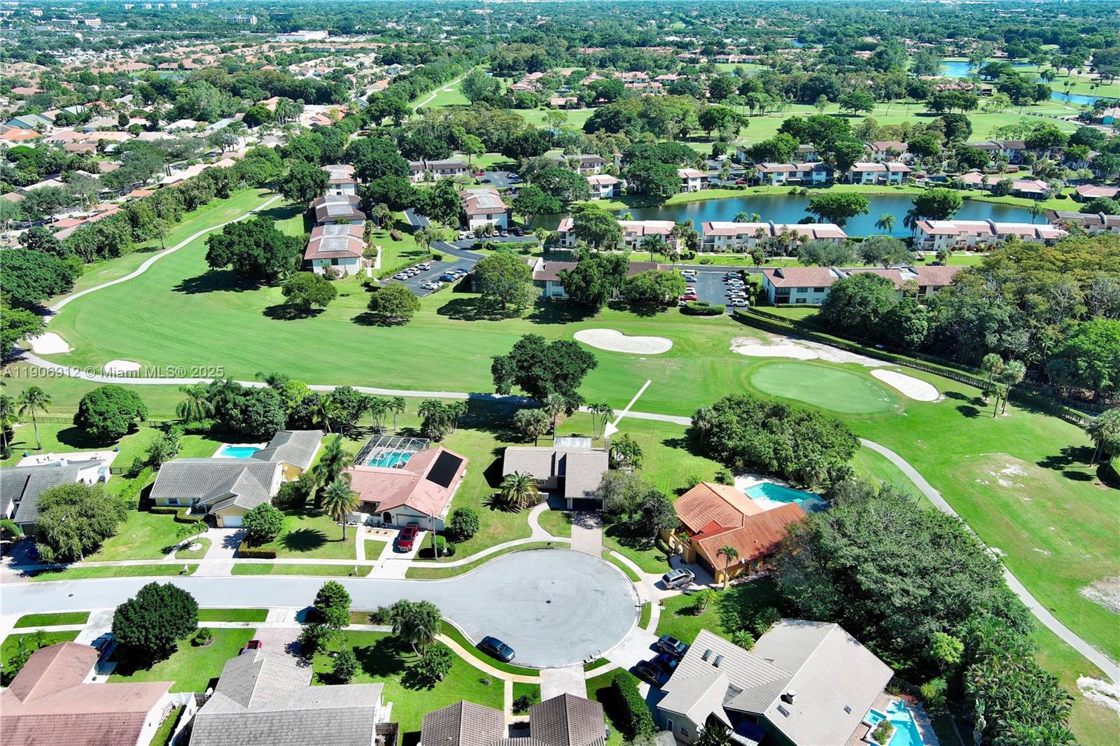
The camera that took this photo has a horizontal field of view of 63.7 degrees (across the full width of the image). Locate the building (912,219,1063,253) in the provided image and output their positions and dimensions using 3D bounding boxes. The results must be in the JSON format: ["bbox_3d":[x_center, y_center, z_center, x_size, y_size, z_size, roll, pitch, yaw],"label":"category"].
[{"bbox_3d":[141.846,-45.502,298.662,43.500,7.300,16.800,3,23,7],"label":"building"}]

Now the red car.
[{"bbox_3d":[-23.314,25.356,139.463,2.000,1.900,5.800,2,23,4],"label":"red car"}]

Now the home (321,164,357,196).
[{"bbox_3d":[-83.606,-72.132,339.251,14.900,7.000,29.500,-5,26,-11],"label":"home"}]

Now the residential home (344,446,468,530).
[{"bbox_3d":[-26.459,18.253,148.259,19.200,4.600,18.500,4,25,9],"label":"residential home"}]

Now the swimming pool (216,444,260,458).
[{"bbox_3d":[-57.300,14.719,162.109,7.600,0.900,5.200,-1,25,-2],"label":"swimming pool"}]

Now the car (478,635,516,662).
[{"bbox_3d":[-8.152,35.530,116.214,4.700,1.430,1.820,16,28,33],"label":"car"}]

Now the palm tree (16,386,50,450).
[{"bbox_3d":[-95.979,8.362,165.787,6.200,12.500,6.200,0,23,0],"label":"palm tree"}]

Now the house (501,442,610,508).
[{"bbox_3d":[-0.600,16.344,151.171,17.800,5.600,16.600,0,25,1],"label":"house"}]

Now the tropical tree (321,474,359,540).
[{"bbox_3d":[-33.492,21.030,138.389,5.700,10.700,5.700,0,23,0],"label":"tropical tree"}]

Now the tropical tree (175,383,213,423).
[{"bbox_3d":[-68.200,6.191,169.276,7.000,8.700,7.000,0,25,0],"label":"tropical tree"}]

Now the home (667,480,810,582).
[{"bbox_3d":[26.380,22.678,136.685,19.500,5.100,17.100,-13,27,-27],"label":"home"}]

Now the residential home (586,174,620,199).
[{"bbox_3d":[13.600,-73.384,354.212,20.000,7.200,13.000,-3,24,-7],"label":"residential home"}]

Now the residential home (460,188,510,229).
[{"bbox_3d":[-28.247,-61.822,336.916,15.000,7.300,37.500,-4,23,-9],"label":"residential home"}]

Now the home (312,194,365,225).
[{"bbox_3d":[-76.200,-54.787,311.593,15.500,7.200,34.000,-6,24,-14],"label":"home"}]

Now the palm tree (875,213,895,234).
[{"bbox_3d":[100.900,-45.302,280.649,6.100,7.900,6.000,0,25,0],"label":"palm tree"}]

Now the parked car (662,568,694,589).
[{"bbox_3d":[17.079,29.524,130.010,4.800,1.650,1.850,-13,26,-27],"label":"parked car"}]

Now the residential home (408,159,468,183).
[{"bbox_3d":[-52.000,-85.981,383.083,28.000,7.200,14.000,-3,24,-6],"label":"residential home"}]

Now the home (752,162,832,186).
[{"bbox_3d":[90.900,-77.774,351.350,26.600,7.000,15.000,0,25,-1],"label":"home"}]

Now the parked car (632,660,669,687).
[{"bbox_3d":[11.570,36.553,109.289,4.650,1.580,1.850,20,30,38],"label":"parked car"}]

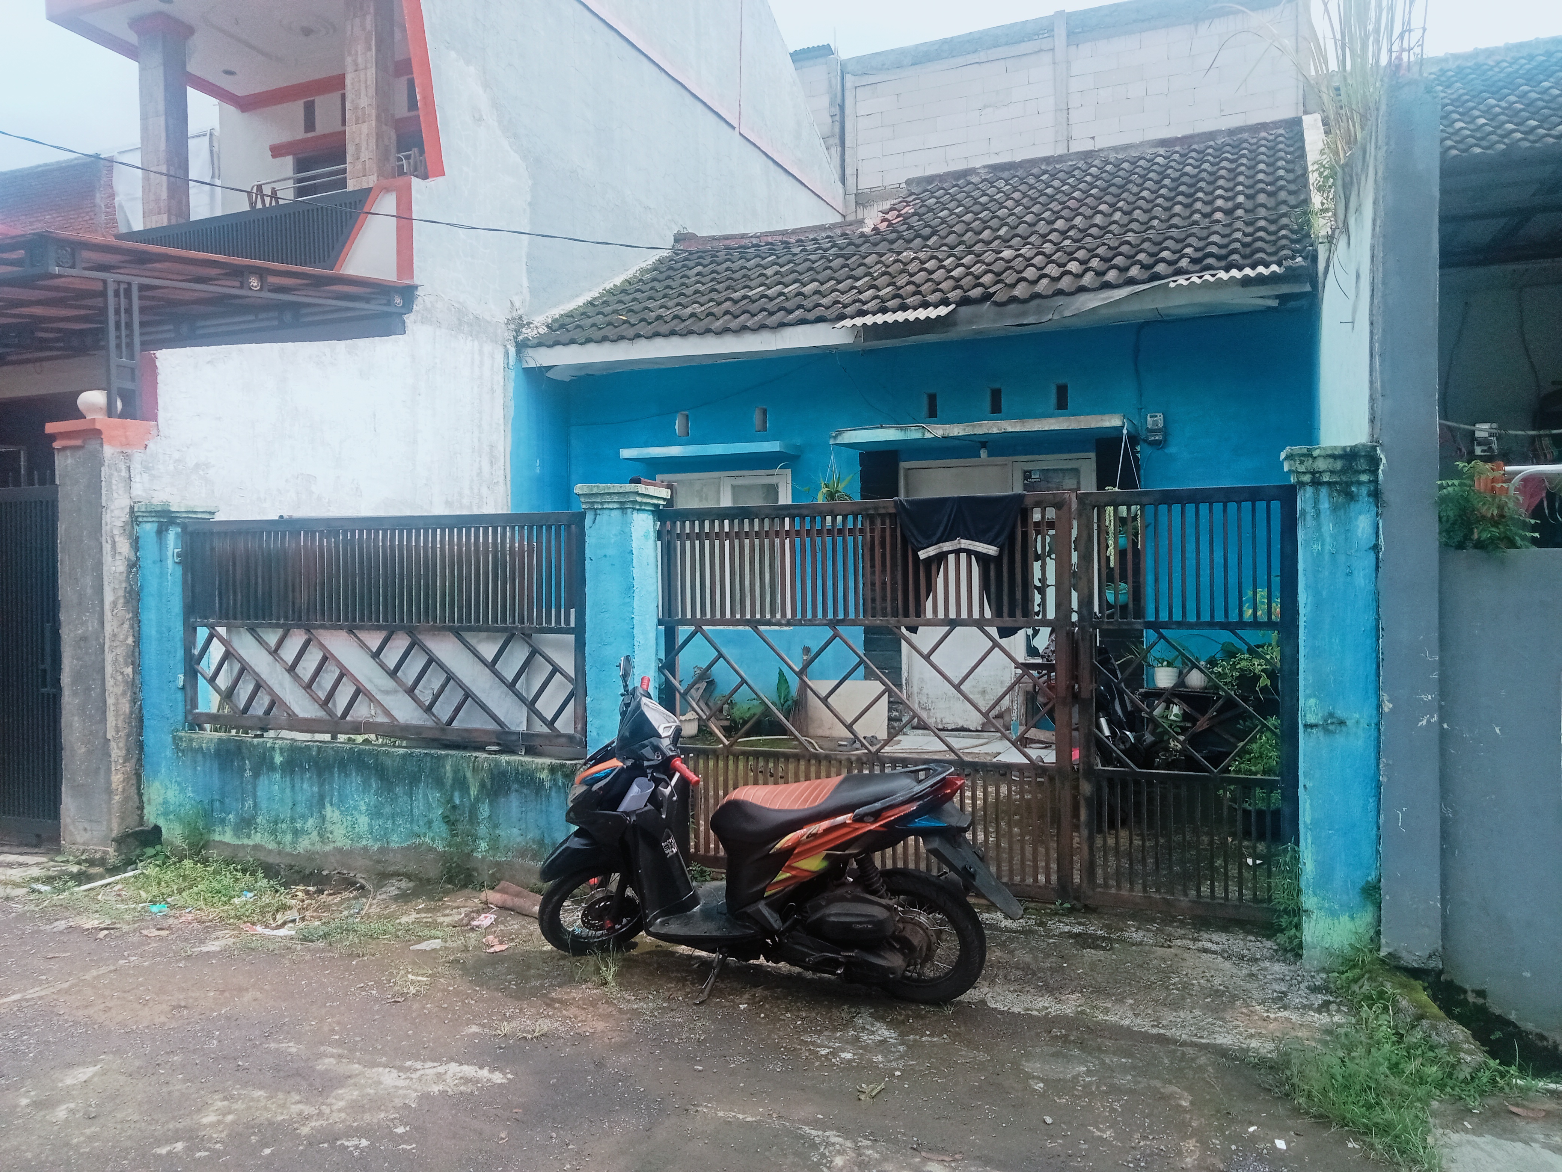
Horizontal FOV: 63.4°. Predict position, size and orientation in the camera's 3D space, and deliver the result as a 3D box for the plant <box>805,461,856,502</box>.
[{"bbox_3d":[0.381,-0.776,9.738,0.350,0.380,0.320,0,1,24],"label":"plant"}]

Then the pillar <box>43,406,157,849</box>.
[{"bbox_3d":[-3.874,0.287,7.245,0.470,2.410,0.370,0,1,24],"label":"pillar"}]

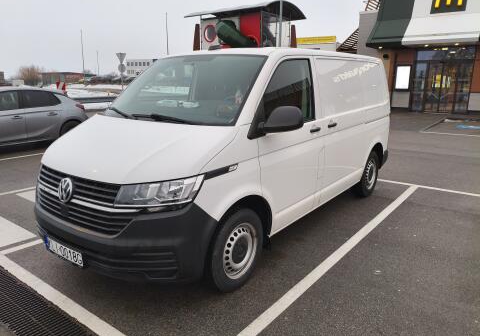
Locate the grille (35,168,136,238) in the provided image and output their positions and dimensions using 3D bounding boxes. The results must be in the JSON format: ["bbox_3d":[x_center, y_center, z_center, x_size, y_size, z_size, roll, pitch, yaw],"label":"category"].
[{"bbox_3d":[-1.188,0.197,2.593,1.110,0.350,0.190,11,18,36],"label":"grille"}]

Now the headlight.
[{"bbox_3d":[-0.545,0.155,2.374,0.510,0.235,0.380,11,18,36],"label":"headlight"}]

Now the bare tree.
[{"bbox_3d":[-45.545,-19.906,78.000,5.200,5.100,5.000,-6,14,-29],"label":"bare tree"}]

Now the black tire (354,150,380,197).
[{"bbox_3d":[1.783,0.072,5.137,0.215,0.670,0.670,11,18,36],"label":"black tire"}]

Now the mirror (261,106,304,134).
[{"bbox_3d":[0.309,-0.363,2.719,0.270,0.210,0.190,11,18,36],"label":"mirror"}]

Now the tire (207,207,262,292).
[{"bbox_3d":[-0.062,0.626,2.837,0.215,0.670,0.670,11,18,36],"label":"tire"}]

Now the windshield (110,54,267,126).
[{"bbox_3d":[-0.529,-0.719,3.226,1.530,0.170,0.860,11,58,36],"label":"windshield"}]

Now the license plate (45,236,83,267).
[{"bbox_3d":[-1.272,0.598,2.587,0.520,0.114,0.025,11,18,36],"label":"license plate"}]

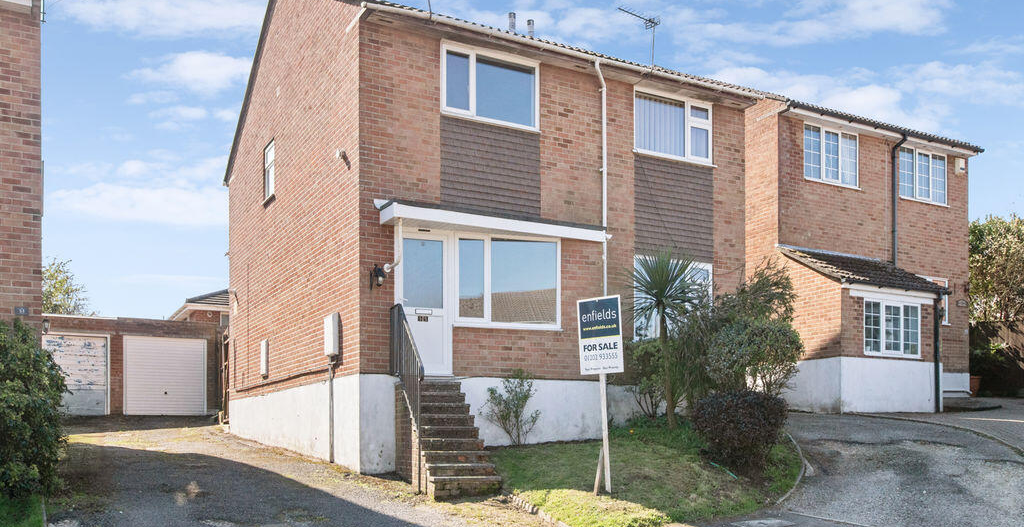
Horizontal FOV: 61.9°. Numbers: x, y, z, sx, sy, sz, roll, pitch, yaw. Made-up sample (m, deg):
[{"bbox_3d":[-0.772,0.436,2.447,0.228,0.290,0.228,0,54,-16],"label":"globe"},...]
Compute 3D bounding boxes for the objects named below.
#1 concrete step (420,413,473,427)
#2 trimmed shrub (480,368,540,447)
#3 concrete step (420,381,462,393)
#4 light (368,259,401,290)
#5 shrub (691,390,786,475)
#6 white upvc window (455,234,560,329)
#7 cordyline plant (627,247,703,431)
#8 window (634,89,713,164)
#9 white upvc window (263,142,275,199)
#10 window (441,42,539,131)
[{"bbox_3d":[-0.917,2.064,11.098,0.830,0.155,0.260,1,-3,-20],"label":"concrete step"},{"bbox_3d":[-0.021,1.991,11.800,0.830,1.070,0.700,0,-2,0],"label":"trimmed shrub"},{"bbox_3d":[-1.123,1.698,11.611,0.830,0.155,0.260,1,-3,-20],"label":"concrete step"},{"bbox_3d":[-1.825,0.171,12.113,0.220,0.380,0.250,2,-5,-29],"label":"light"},{"bbox_3d":[3.371,2.508,12.700,1.340,1.180,1.250,0,-5,0],"label":"shrub"},{"bbox_3d":[-0.055,0.263,12.129,1.564,1.321,0.120,1,-3,-17],"label":"white upvc window"},{"bbox_3d":[2.284,1.131,12.700,1.100,2.620,1.100,0,-2,0],"label":"cordyline plant"},{"bbox_3d":[2.797,-2.378,14.869,1.750,1.104,0.120,2,-5,-29],"label":"window"},{"bbox_3d":[-4.731,-1.790,16.600,0.120,1.090,0.700,2,-5,-30],"label":"white upvc window"},{"bbox_3d":[-0.306,-2.530,12.296,1.576,1.041,0.120,1,-3,-26],"label":"window"}]

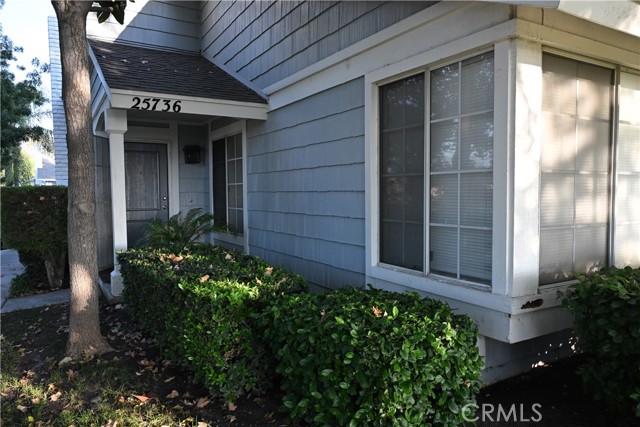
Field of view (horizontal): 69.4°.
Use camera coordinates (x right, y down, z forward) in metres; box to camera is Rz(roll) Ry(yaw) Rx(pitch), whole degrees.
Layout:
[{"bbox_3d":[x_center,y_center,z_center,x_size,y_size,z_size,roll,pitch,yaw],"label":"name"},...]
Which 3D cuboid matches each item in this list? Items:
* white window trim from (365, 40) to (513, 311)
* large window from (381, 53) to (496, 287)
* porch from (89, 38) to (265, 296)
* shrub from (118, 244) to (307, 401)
[{"bbox_3d":[0.841,-0.284,3.578,0.120,1.797,1.575,-2,3,-30],"label":"white window trim"},{"bbox_3d":[0.851,-0.306,3.561,0.090,1.555,1.210,-2,3,-30],"label":"large window"},{"bbox_3d":[-2.216,-0.977,6.788,1.928,3.699,2.873,-2,3,-30],"label":"porch"},{"bbox_3d":[-1.069,0.792,4.205,1.008,0.706,2.520,-2,3,-30],"label":"shrub"}]

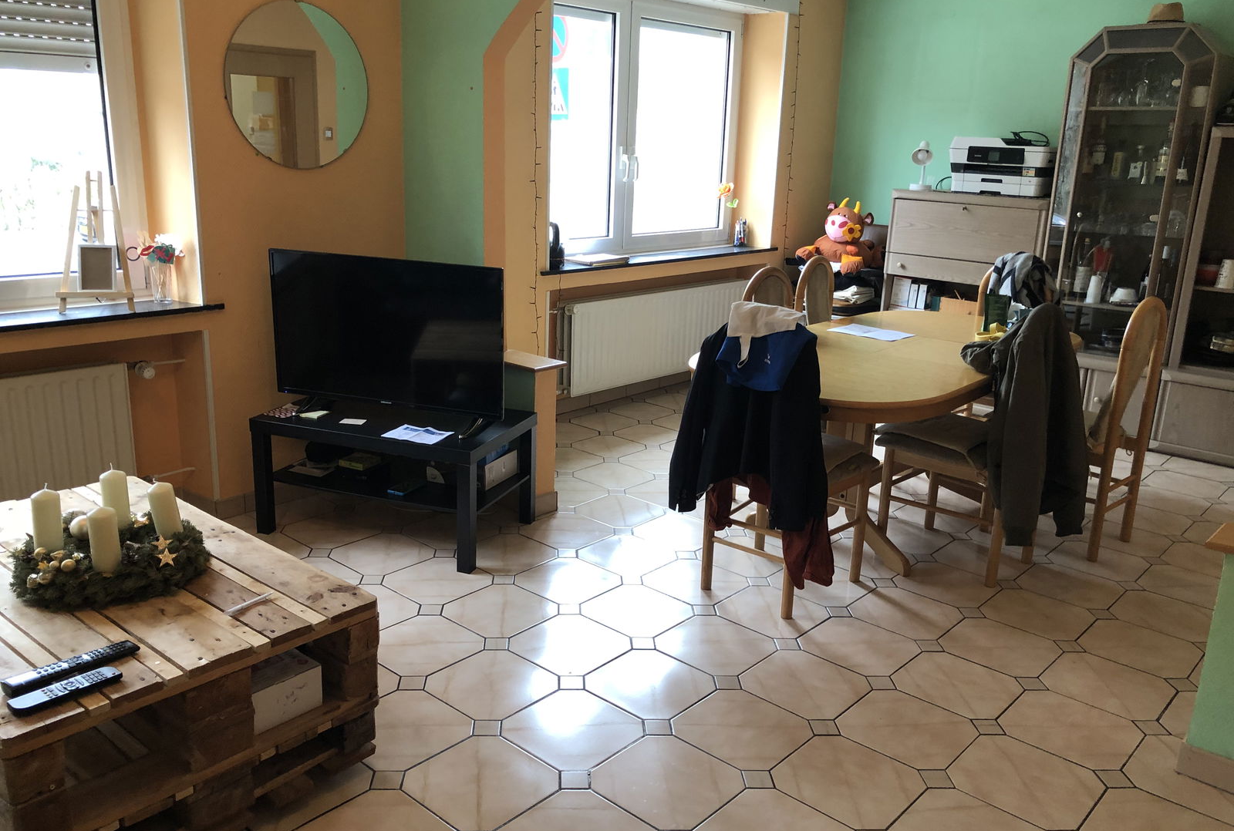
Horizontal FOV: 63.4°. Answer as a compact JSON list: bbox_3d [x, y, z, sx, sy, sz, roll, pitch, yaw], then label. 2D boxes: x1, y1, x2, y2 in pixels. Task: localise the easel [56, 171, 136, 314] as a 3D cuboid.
[{"bbox_3d":[-1.832,-0.611,3.497,0.250,0.474,0.250,-4,17,-19],"label":"easel"}]

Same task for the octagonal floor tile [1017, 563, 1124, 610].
[{"bbox_3d":[1.631,0.610,3.591,0.312,0.010,0.312,15,20,39],"label":"octagonal floor tile"}]

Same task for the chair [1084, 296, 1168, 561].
[{"bbox_3d":[1.795,0.001,3.940,0.450,1.000,0.500,-13,21,-43],"label":"chair"}]

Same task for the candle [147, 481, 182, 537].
[{"bbox_3d":[-1.135,0.239,2.511,0.061,0.134,0.061,-13,20,-26],"label":"candle"}]

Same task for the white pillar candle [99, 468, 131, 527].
[{"bbox_3d":[-1.271,0.216,2.547,0.062,0.145,0.062,-8,19,-27],"label":"white pillar candle"}]

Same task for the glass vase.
[{"bbox_3d":[-1.683,-0.491,3.681,0.077,0.155,0.077,-6,18,-28],"label":"glass vase"}]

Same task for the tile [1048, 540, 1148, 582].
[{"bbox_3d":[1.849,0.560,3.830,0.315,0.010,0.315,15,20,39],"label":"tile"}]

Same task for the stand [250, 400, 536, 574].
[{"bbox_3d":[-0.837,0.220,3.833,0.900,0.450,0.550,7,16,18],"label":"stand"}]

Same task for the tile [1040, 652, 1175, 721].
[{"bbox_3d":[1.438,0.788,2.923,0.312,0.010,0.312,15,20,39],"label":"tile"}]

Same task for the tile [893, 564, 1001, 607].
[{"bbox_3d":[1.174,0.609,3.575,0.313,0.010,0.313,15,20,39],"label":"tile"}]

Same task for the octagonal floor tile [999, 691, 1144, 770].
[{"bbox_3d":[1.224,0.844,2.693,0.312,0.010,0.312,15,20,39],"label":"octagonal floor tile"}]

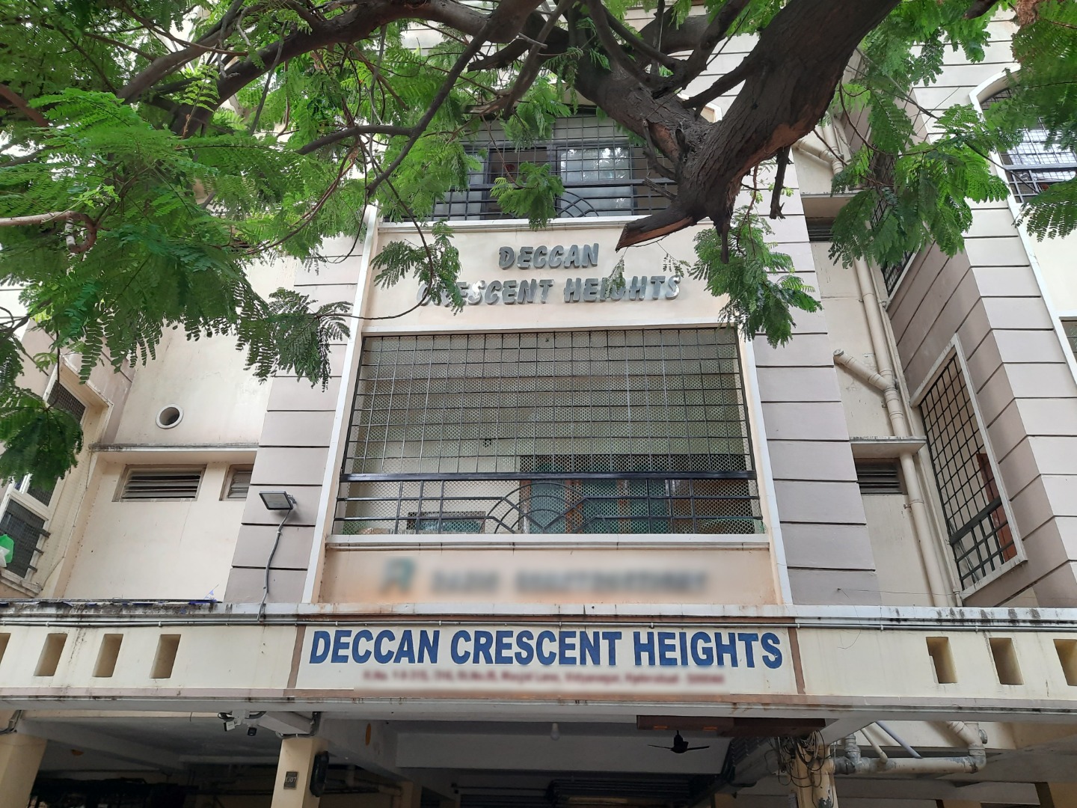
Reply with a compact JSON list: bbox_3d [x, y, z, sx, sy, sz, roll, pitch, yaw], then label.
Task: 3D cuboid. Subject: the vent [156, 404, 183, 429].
[{"bbox_3d":[-3.744,0.132,7.919,0.265,0.275,0.080,-1,-30,4],"label":"vent"}]

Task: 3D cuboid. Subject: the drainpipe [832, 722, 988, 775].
[{"bbox_3d":[2.799,2.597,5.876,1.100,0.370,0.180,-1,-30,4],"label":"drainpipe"}]

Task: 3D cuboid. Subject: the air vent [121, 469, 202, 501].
[{"bbox_3d":[-3.672,0.784,7.607,0.770,0.340,0.100,-1,-30,4],"label":"air vent"}]

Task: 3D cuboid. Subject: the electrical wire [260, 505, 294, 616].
[{"bbox_3d":[-1.848,1.129,5.438,0.140,0.790,0.100,-1,-30,4],"label":"electrical wire"}]

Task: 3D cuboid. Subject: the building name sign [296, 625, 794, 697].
[{"bbox_3d":[0.015,1.634,5.001,3.170,0.440,0.030,-1,-30,4],"label":"building name sign"}]

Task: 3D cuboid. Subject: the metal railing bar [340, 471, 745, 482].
[{"bbox_3d":[0.042,0.551,5.843,3.140,0.052,0.045,-1,-30,4],"label":"metal railing bar"}]

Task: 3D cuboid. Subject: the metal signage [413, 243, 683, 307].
[{"bbox_3d":[0.091,-1.127,6.760,2.240,0.650,0.060,-1,-30,4],"label":"metal signage"}]

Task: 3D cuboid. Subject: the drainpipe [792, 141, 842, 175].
[{"bbox_3d":[3.219,-2.876,9.011,0.510,0.630,0.160,-1,-30,4],"label":"drainpipe"}]

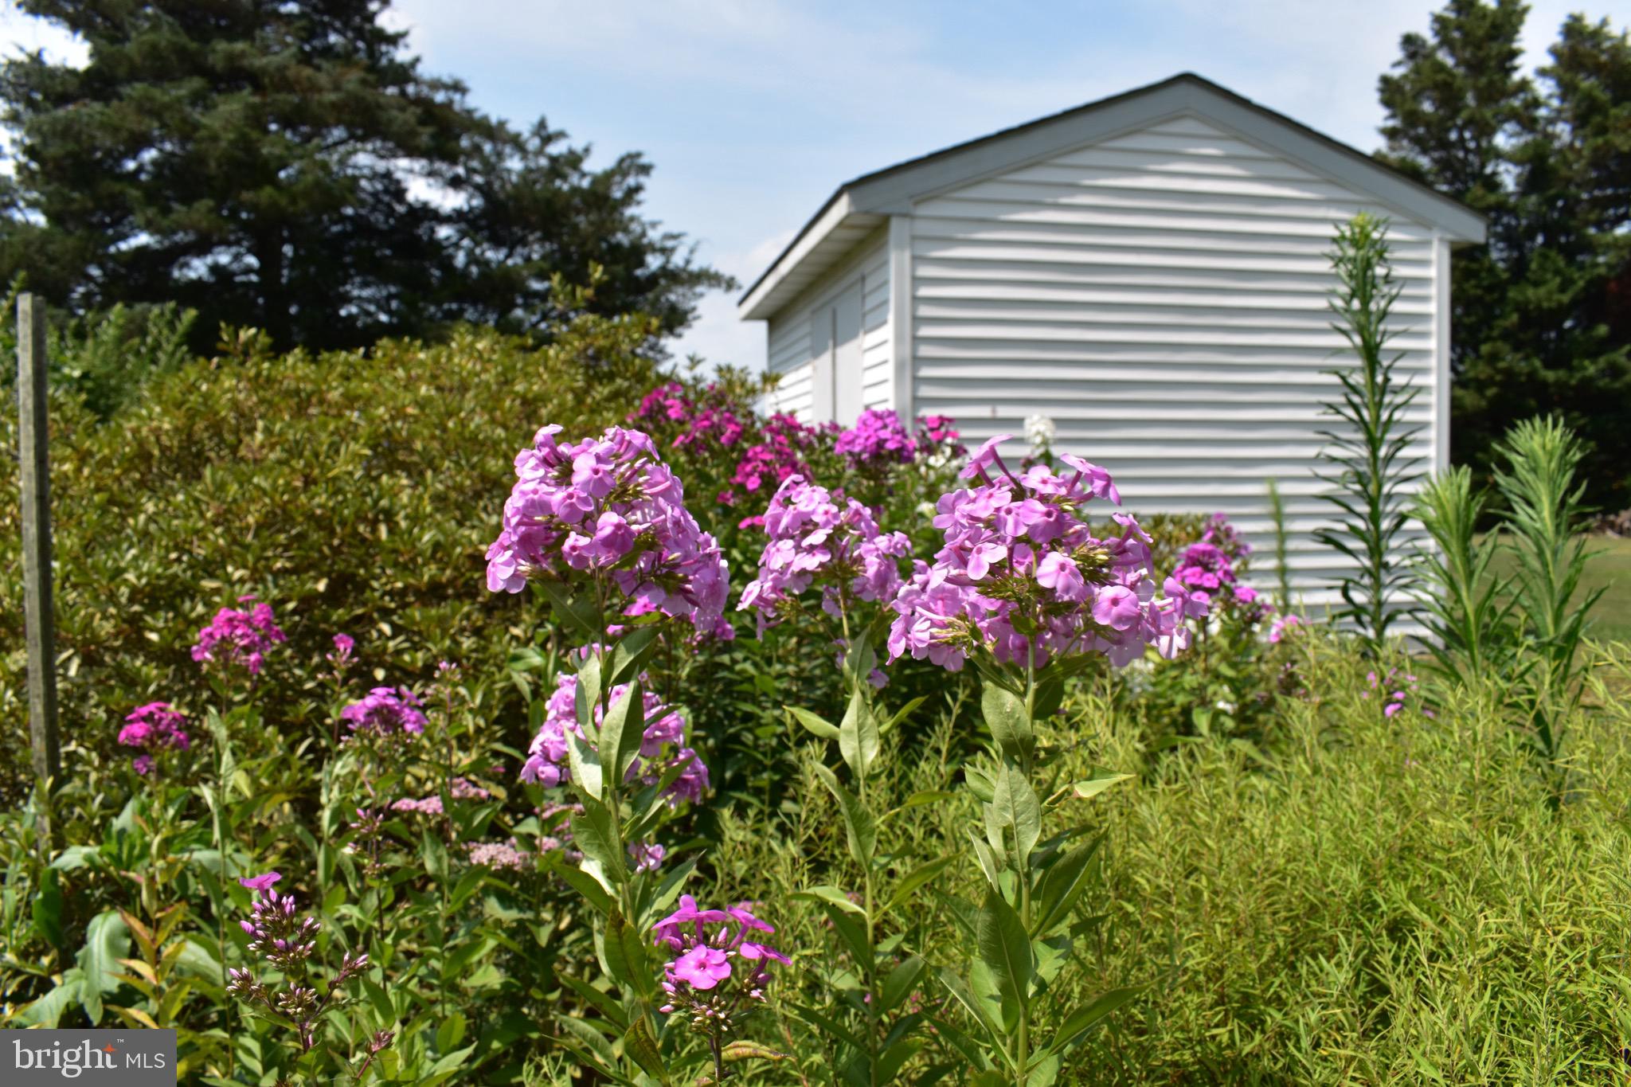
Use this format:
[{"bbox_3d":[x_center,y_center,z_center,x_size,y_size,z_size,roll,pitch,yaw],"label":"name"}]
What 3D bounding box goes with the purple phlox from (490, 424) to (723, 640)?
[{"bbox_3d":[-0.149,-0.010,0.880,0.170,0.147,0.150,-1,3,-5],"label":"purple phlox"}]

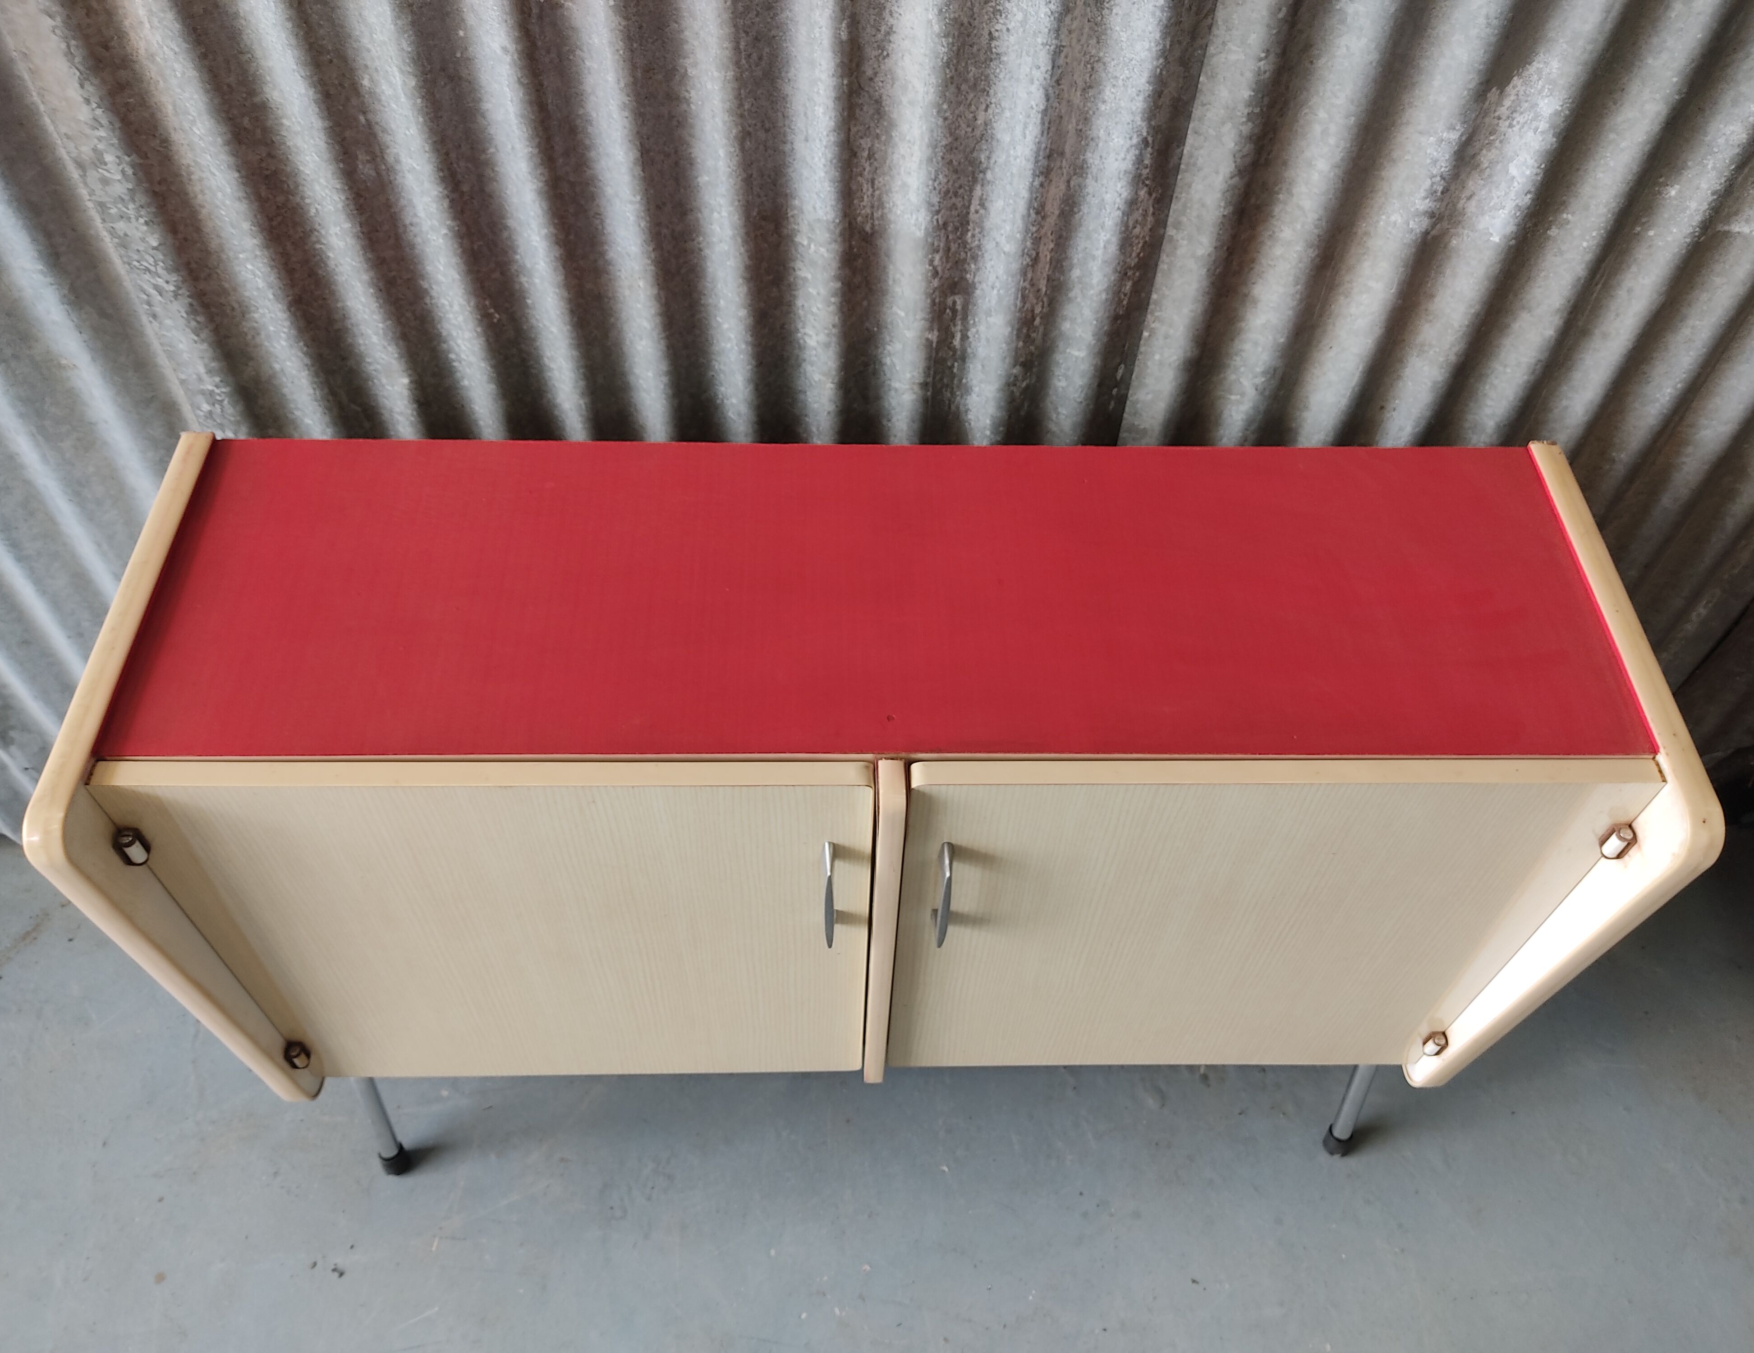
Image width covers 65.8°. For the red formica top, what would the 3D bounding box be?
[{"bbox_3d":[0.006,-0.066,1.089,1.140,0.022,0.323,0,54,-2],"label":"red formica top"}]

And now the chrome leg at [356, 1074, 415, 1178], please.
[{"bbox_3d":[-0.561,0.495,1.523,0.032,0.260,0.032,2,45,-5],"label":"chrome leg"}]

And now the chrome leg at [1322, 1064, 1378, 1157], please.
[{"bbox_3d":[0.554,0.485,1.563,0.032,0.260,0.032,-3,45,2],"label":"chrome leg"}]

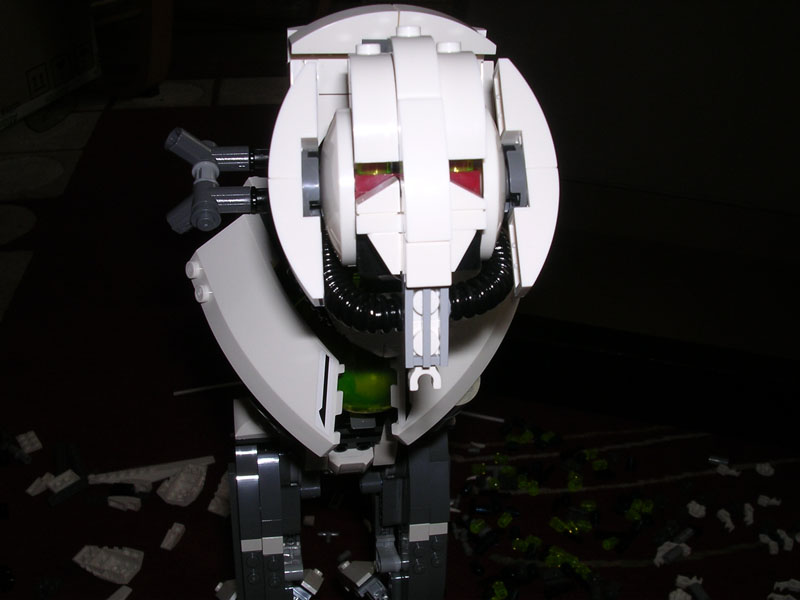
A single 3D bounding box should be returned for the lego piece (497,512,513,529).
[{"bbox_3d":[0.073,0.155,0.616,0.007,0.007,0.011,22,35,35],"label":"lego piece"}]

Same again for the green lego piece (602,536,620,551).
[{"bbox_3d":[0.144,0.165,0.596,0.011,0.007,0.007,-16,32,-27],"label":"green lego piece"}]

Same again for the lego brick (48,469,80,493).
[{"bbox_3d":[-0.248,0.133,0.648,0.009,0.006,0.024,20,34,33],"label":"lego brick"}]

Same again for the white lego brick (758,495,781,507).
[{"bbox_3d":[0.268,0.145,0.635,0.017,0.006,0.008,2,28,4],"label":"white lego brick"}]

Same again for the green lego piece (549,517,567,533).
[{"bbox_3d":[0.110,0.157,0.613,0.007,0.007,0.011,-22,35,-35],"label":"green lego piece"}]

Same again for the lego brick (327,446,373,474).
[{"bbox_3d":[-0.017,0.056,0.311,0.016,0.005,0.011,-4,28,-7],"label":"lego brick"}]

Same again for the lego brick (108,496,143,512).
[{"bbox_3d":[-0.197,0.147,0.630,0.024,0.009,0.009,2,28,5],"label":"lego brick"}]

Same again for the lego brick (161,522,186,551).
[{"bbox_3d":[-0.155,0.162,0.602,0.008,0.009,0.024,7,29,13],"label":"lego brick"}]

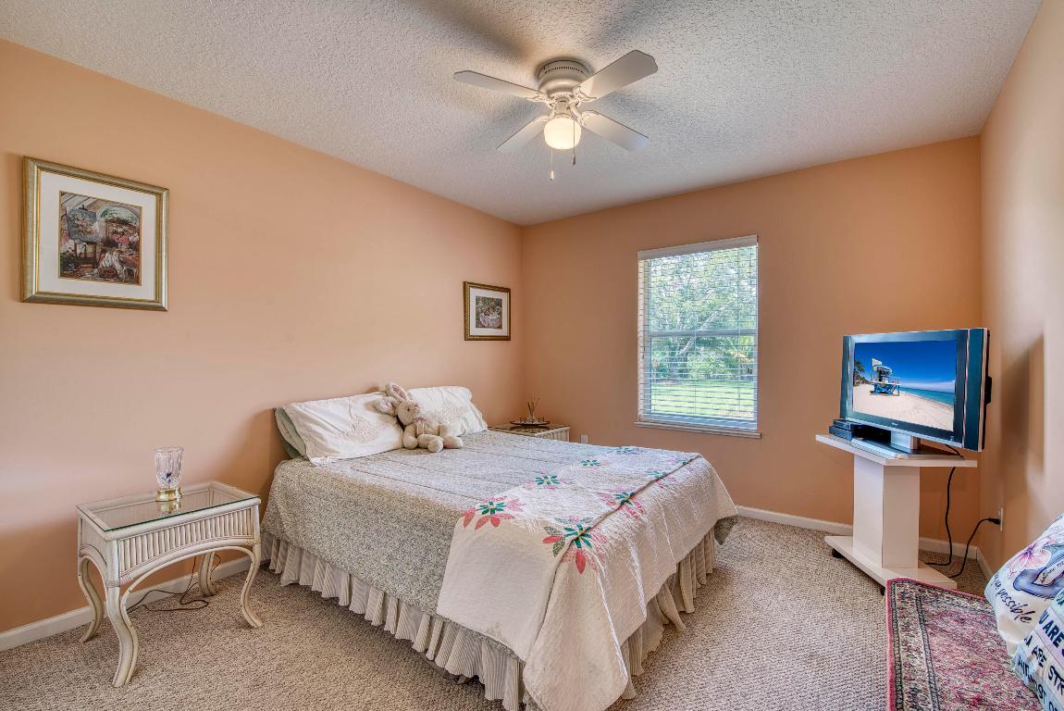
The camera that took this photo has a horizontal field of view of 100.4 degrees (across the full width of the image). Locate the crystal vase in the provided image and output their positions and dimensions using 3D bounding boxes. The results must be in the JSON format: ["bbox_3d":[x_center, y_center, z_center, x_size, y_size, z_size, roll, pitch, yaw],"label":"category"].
[{"bbox_3d":[-1.569,0.508,1.915,0.100,0.214,0.100,0,0,37],"label":"crystal vase"}]

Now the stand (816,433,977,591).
[{"bbox_3d":[1.936,0.838,2.428,0.420,0.671,0.620,0,0,6],"label":"stand"}]

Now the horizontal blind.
[{"bbox_3d":[1.266,-0.157,3.468,0.920,1.420,0.100,0,0,37],"label":"horizontal blind"}]

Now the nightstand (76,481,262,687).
[{"bbox_3d":[-1.524,0.898,1.876,0.500,0.566,0.500,0,0,37],"label":"nightstand"}]

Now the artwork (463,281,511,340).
[{"bbox_3d":[-0.392,-0.380,4.020,0.030,0.500,0.600,0,0,37],"label":"artwork"}]

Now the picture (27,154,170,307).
[{"bbox_3d":[-1.908,-0.508,1.971,0.030,0.590,0.460,0,0,37],"label":"picture"}]

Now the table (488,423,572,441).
[{"bbox_3d":[-0.031,0.889,3.759,0.500,0.566,0.500,0,0,37],"label":"table"}]

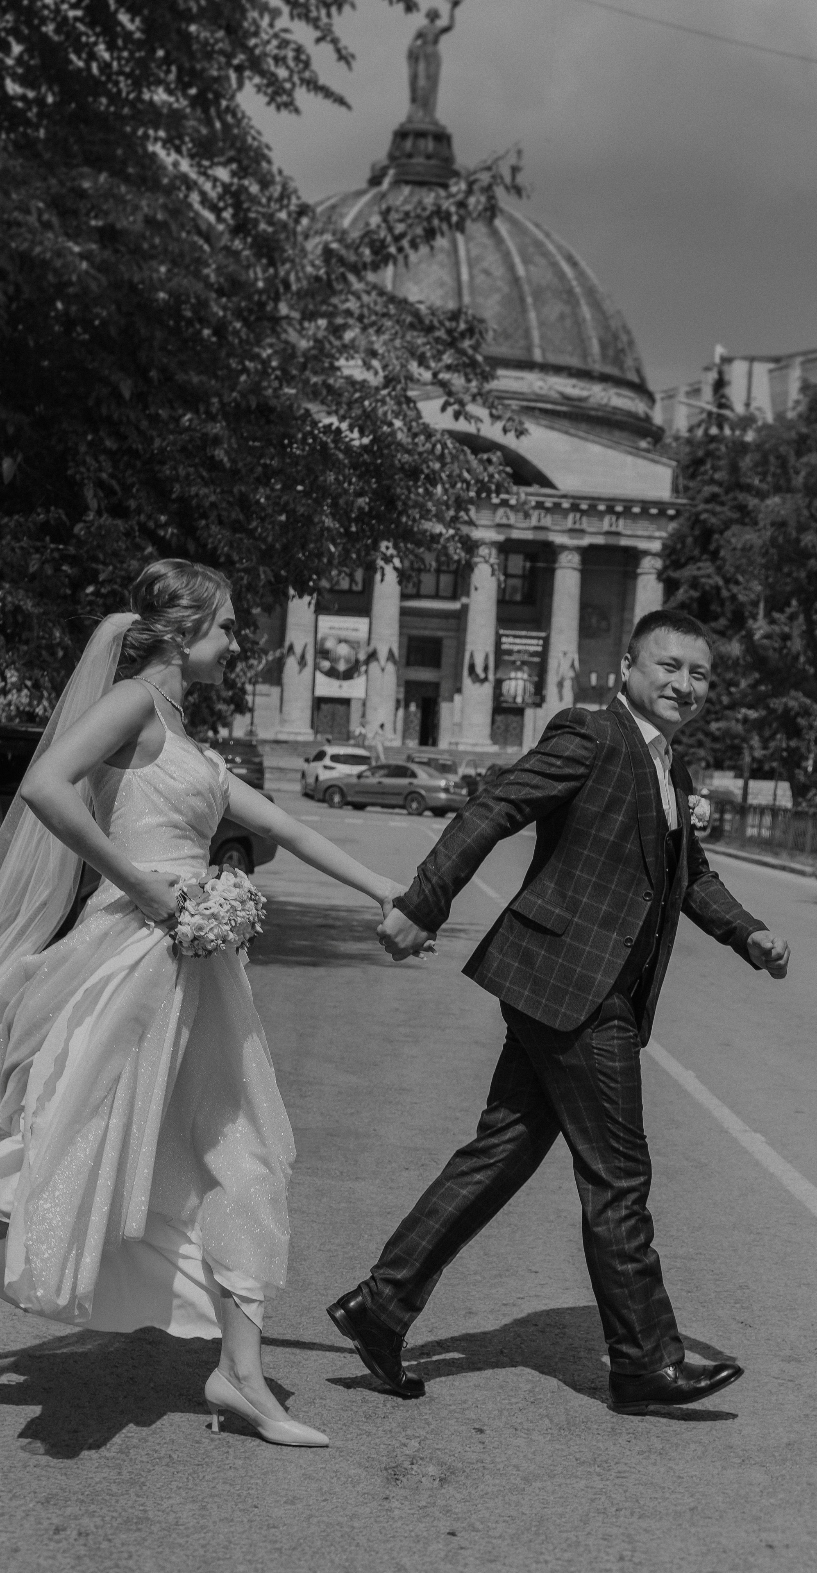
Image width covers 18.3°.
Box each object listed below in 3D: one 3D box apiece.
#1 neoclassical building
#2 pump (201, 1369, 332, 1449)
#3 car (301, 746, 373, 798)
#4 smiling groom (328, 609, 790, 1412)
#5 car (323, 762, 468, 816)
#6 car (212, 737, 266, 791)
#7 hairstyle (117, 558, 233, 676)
[{"bbox_3d":[0.064,-21.123,131.000,29.000,38.500,34.000,3,0,-9],"label":"neoclassical building"},{"bbox_3d":[-0.281,1.220,4.987,0.238,0.125,0.080,3,0,18],"label":"pump"},{"bbox_3d":[-2.256,-0.405,79.500,1.770,1.640,4.300,3,0,-12],"label":"car"},{"bbox_3d":[0.335,0.467,5.400,0.840,1.710,0.600,3,0,21],"label":"smiling groom"},{"bbox_3d":[-0.353,0.053,72.800,4.250,1.420,1.680,3,0,23],"label":"car"},{"bbox_3d":[-6.109,-0.734,89.000,1.850,1.760,4.600,3,0,-8],"label":"car"},{"bbox_3d":[-0.463,-0.335,5.020,0.220,0.230,0.190,3,0,-3],"label":"hairstyle"}]

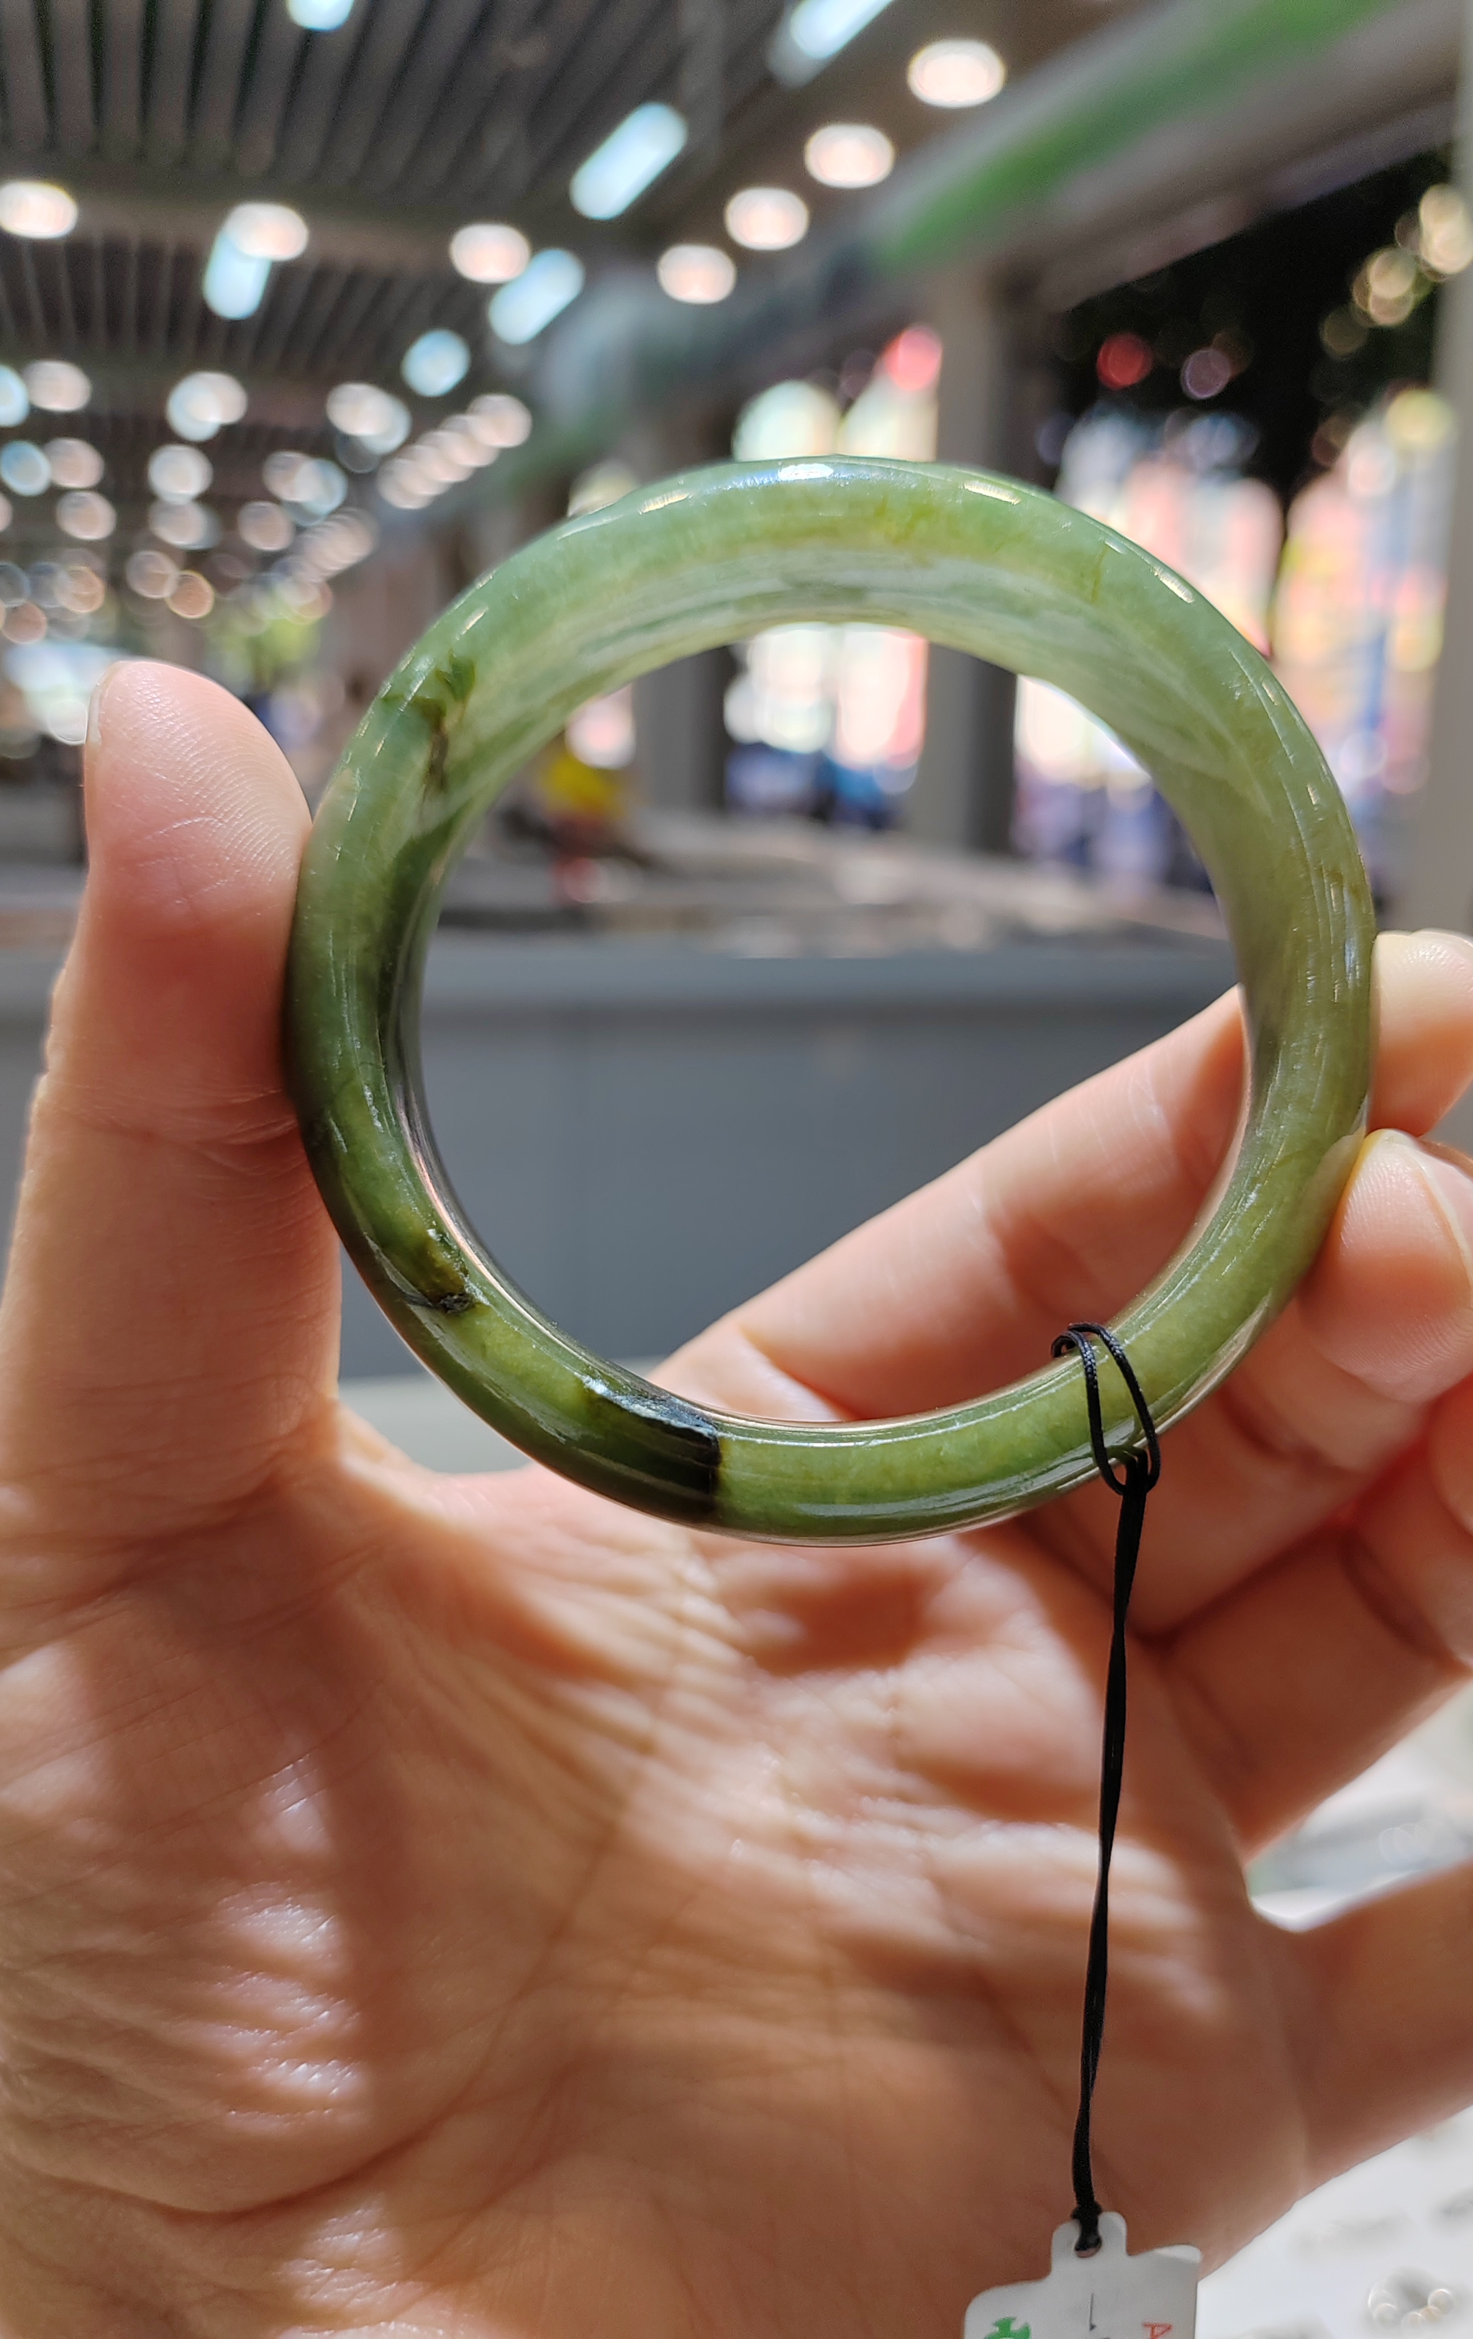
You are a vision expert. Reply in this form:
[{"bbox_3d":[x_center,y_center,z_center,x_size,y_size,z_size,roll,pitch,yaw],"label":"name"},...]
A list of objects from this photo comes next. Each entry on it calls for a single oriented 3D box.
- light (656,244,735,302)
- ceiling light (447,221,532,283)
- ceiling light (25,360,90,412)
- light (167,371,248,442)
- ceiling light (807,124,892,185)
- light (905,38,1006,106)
[{"bbox_3d":[-0.193,-4.301,8.764,0.180,0.060,0.180,-4,15,-18],"label":"light"},{"bbox_3d":[-1.138,-4.227,8.415,0.180,0.060,0.180,-4,15,-18],"label":"ceiling light"},{"bbox_3d":[-4.570,-5.257,12.250,0.180,0.060,0.180,-4,15,-18],"label":"ceiling light"},{"bbox_3d":[-3.675,-5.363,12.718,0.180,0.060,0.180,-4,15,-18],"label":"light"},{"bbox_3d":[0.421,-3.800,6.836,0.180,0.060,0.180,-4,15,-18],"label":"ceiling light"},{"bbox_3d":[0.714,-3.561,5.916,0.180,0.060,0.180,-4,15,-18],"label":"light"}]

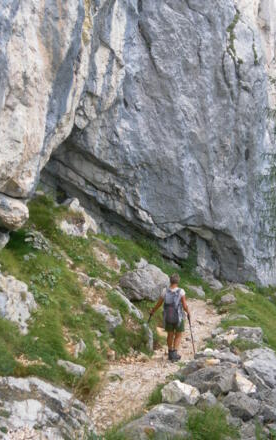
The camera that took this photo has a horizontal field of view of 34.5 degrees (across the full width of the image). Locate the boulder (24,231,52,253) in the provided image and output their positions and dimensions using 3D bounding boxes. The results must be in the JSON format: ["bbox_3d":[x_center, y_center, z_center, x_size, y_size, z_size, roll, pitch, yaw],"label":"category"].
[{"bbox_3d":[-2.520,0.534,11.200,0.575,0.515,0.600,0,5,0],"label":"boulder"}]

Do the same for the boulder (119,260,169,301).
[{"bbox_3d":[0.178,1.576,12.000,1.326,0.949,1.250,0,5,0],"label":"boulder"}]

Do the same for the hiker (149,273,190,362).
[{"bbox_3d":[0.616,1.858,8.620,0.780,1.750,0.550,1,5,12],"label":"hiker"}]

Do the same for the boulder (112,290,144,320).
[{"bbox_3d":[-0.234,1.932,10.300,0.728,0.635,0.700,0,5,0],"label":"boulder"}]

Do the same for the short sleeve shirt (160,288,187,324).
[{"bbox_3d":[0.695,1.641,8.680,0.460,0.680,0.300,1,5,12],"label":"short sleeve shirt"}]

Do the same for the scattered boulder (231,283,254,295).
[{"bbox_3d":[3.399,2.229,14.500,0.597,0.291,0.550,0,5,0],"label":"scattered boulder"}]

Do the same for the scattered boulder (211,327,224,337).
[{"bbox_3d":[1.839,2.591,10.300,0.233,0.185,0.270,0,5,0],"label":"scattered boulder"}]

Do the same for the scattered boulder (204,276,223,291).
[{"bbox_3d":[2.472,2.063,14.600,0.579,0.418,0.500,0,5,0],"label":"scattered boulder"}]

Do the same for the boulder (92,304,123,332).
[{"bbox_3d":[-0.625,2.049,9.300,0.636,0.435,0.650,0,5,0],"label":"boulder"}]

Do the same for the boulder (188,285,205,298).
[{"bbox_3d":[1.770,2.166,13.500,0.488,0.336,0.500,0,5,0],"label":"boulder"}]

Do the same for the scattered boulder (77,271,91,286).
[{"bbox_3d":[-1.284,1.404,10.700,0.298,0.339,0.350,0,5,0],"label":"scattered boulder"}]

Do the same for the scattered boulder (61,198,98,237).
[{"bbox_3d":[-1.715,-0.065,13.000,0.987,1.167,1.000,0,5,0],"label":"scattered boulder"}]

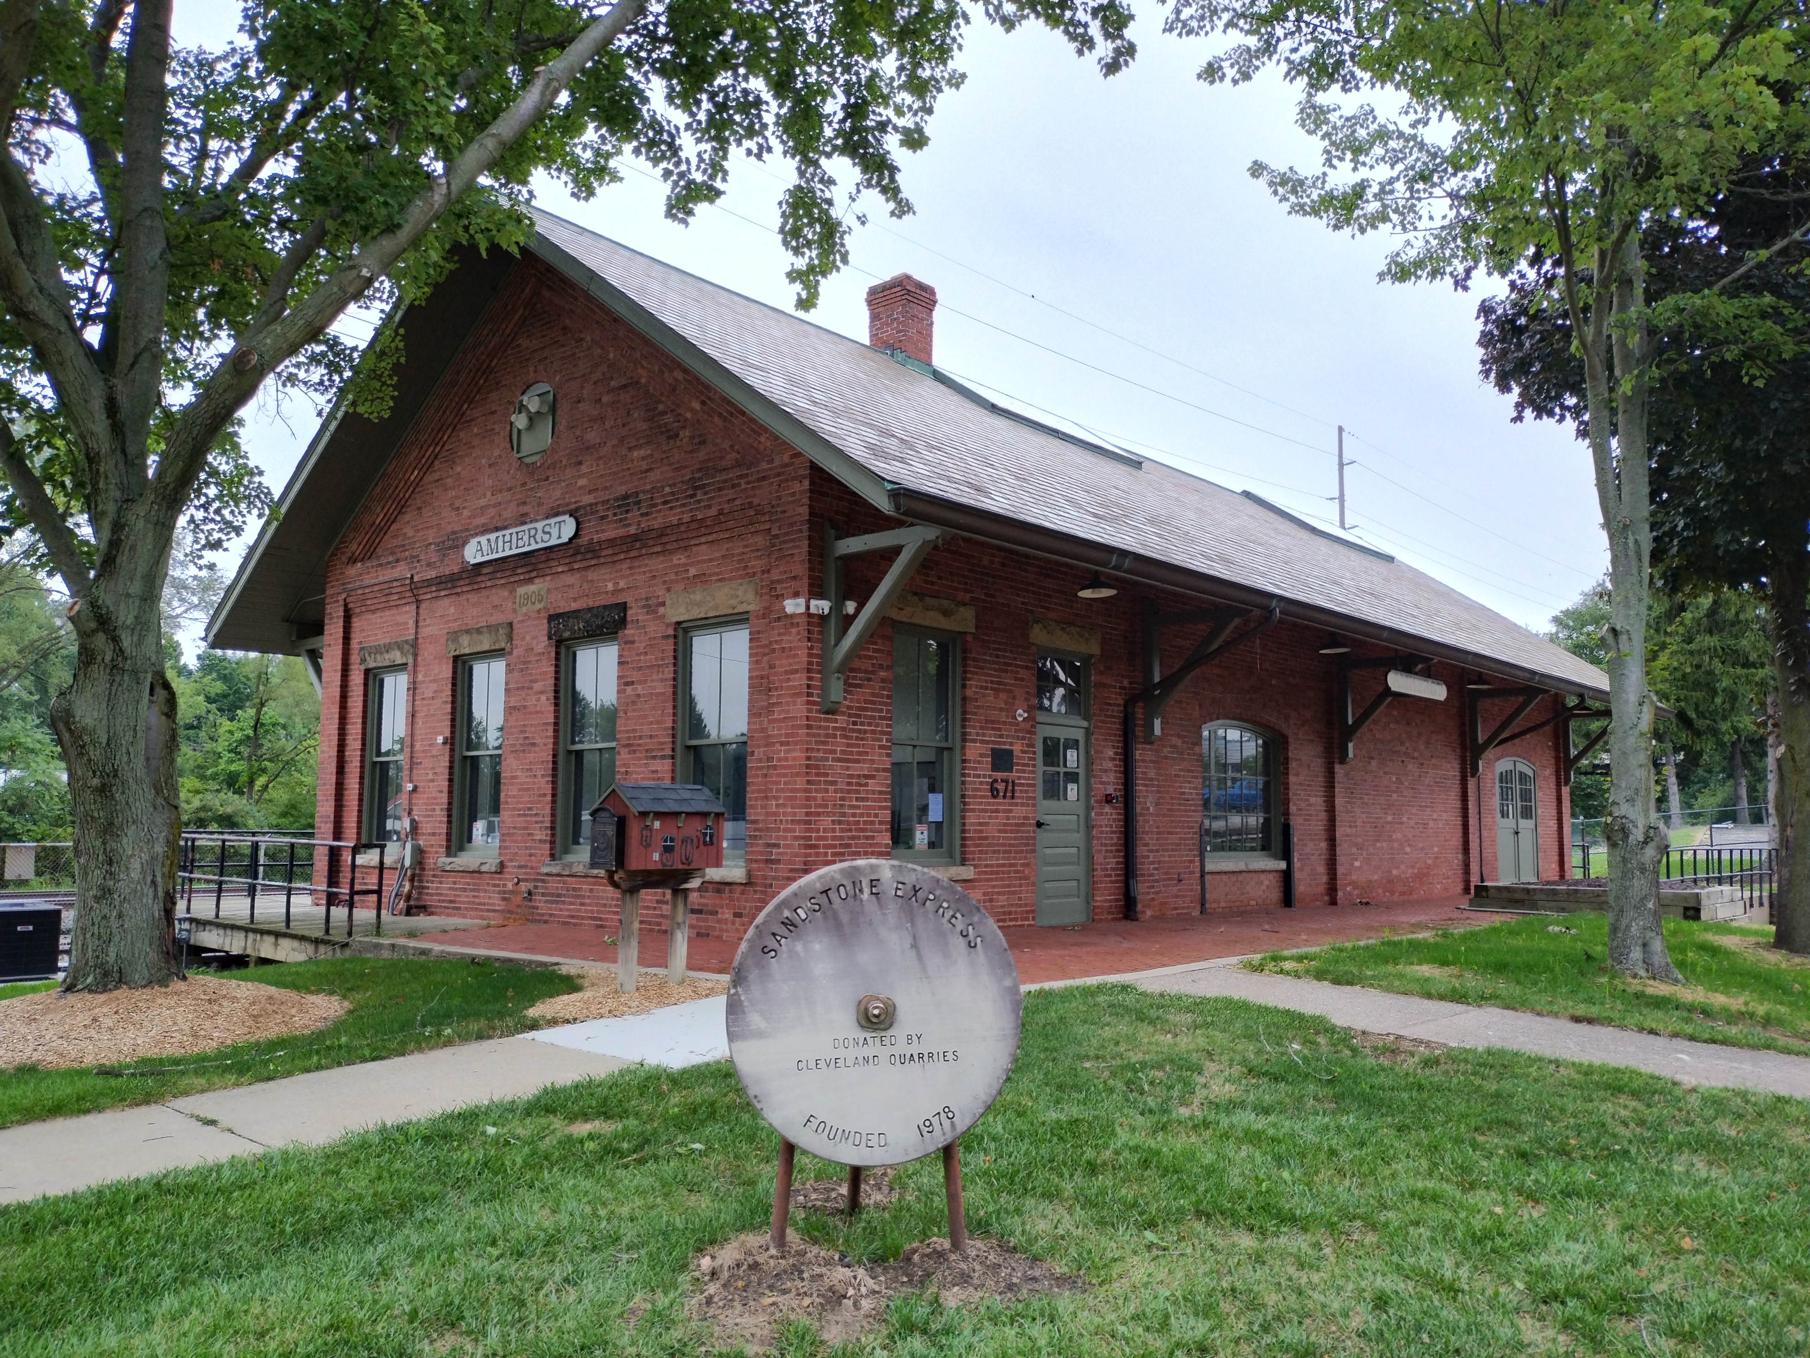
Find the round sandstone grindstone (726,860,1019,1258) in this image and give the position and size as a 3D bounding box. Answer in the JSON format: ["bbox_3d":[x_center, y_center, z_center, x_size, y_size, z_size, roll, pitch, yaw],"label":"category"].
[{"bbox_3d":[-0.132,1.262,4.490,0.985,1.258,0.460,2,-6,-12],"label":"round sandstone grindstone"}]

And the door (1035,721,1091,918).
[{"bbox_3d":[1.724,1.579,14.197,0.080,2.140,0.960,-5,-8,41],"label":"door"}]

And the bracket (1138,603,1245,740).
[{"bbox_3d":[3.410,-0.132,15.132,1.380,1.720,0.150,-5,-8,41],"label":"bracket"}]

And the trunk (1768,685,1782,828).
[{"bbox_3d":[21.990,2.535,33.000,0.380,4.610,0.380,0,-6,0],"label":"trunk"}]

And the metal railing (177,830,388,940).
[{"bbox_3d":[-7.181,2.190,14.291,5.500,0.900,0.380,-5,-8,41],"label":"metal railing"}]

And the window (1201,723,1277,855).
[{"bbox_3d":[4.491,1.472,17.388,0.150,1.780,2.350,-5,-8,41],"label":"window"}]

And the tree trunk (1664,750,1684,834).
[{"bbox_3d":[29.414,4.192,50.000,0.430,3.250,0.430,0,-6,0],"label":"tree trunk"}]

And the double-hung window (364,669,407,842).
[{"bbox_3d":[-6.458,1.007,16.371,1.060,2.300,0.150,-5,-8,41],"label":"double-hung window"}]

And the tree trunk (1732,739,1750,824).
[{"bbox_3d":[32.021,3.894,50.000,0.480,3.410,0.480,0,-6,0],"label":"tree trunk"}]

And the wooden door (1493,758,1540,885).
[{"bbox_3d":[12.117,2.785,25.930,0.100,2.460,2.550,-5,-8,41],"label":"wooden door"}]

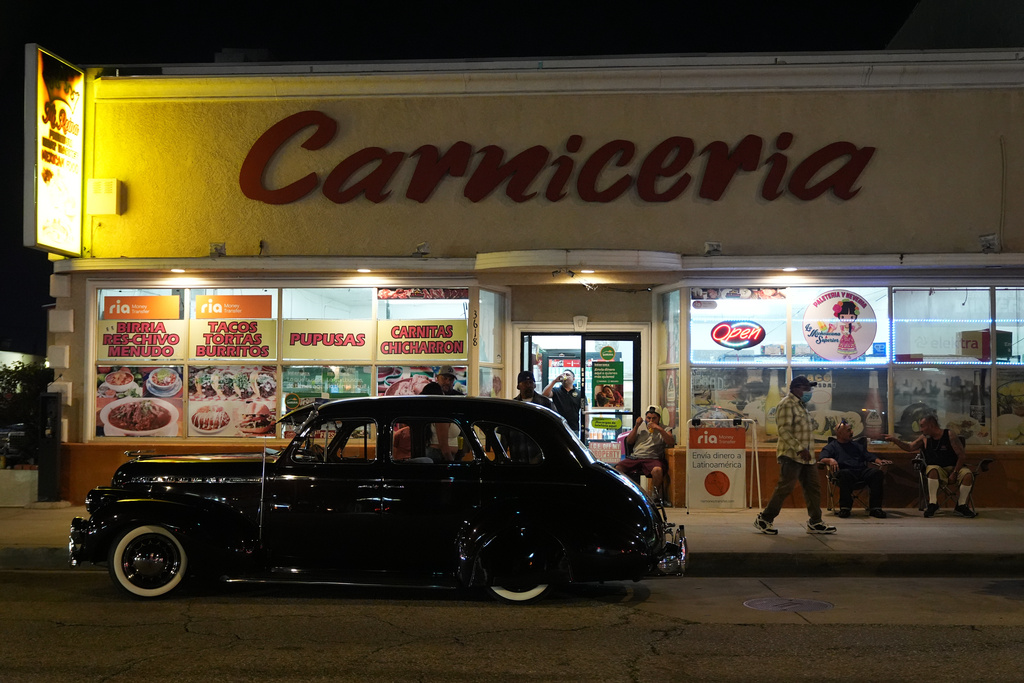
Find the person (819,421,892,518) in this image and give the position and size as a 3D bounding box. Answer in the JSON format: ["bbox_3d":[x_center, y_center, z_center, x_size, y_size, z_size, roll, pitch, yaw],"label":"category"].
[{"bbox_3d":[3.850,1.410,12.772,0.760,1.030,0.780,0,-2,2],"label":"person"}]

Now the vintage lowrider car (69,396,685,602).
[{"bbox_3d":[-1.078,1.263,9.505,4.920,1.600,1.820,0,-2,4],"label":"vintage lowrider car"}]

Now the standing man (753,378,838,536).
[{"bbox_3d":[2.951,1.179,11.876,0.790,1.630,0.550,0,-2,5],"label":"standing man"}]

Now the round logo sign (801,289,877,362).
[{"bbox_3d":[4.013,-0.193,13.904,0.887,0.887,0.030,0,-2,4],"label":"round logo sign"}]

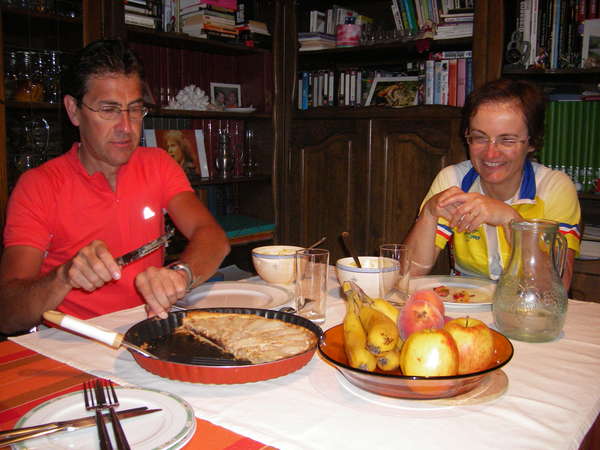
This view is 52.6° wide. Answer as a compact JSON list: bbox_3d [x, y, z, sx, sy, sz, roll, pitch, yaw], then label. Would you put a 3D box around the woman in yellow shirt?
[{"bbox_3d":[0.455,0.257,1.435,0.480,1.200,0.630,4,9,30],"label":"woman in yellow shirt"}]

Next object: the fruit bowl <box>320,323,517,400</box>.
[{"bbox_3d":[0.152,0.181,0.818,0.255,0.046,0.255,0,7,0],"label":"fruit bowl"}]

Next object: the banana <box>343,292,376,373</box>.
[{"bbox_3d":[0.076,0.135,0.785,0.037,0.050,0.155,0,38,-4],"label":"banana"}]

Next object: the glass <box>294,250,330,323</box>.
[{"bbox_3d":[0.023,0.107,1.083,0.059,0.119,0.059,0,7,0],"label":"glass"}]

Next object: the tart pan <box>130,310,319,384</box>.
[{"bbox_3d":[-0.113,0.180,0.927,0.296,0.031,0.296,0,7,0],"label":"tart pan"}]

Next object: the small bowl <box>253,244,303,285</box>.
[{"bbox_3d":[-0.048,0.095,1.399,0.126,0.070,0.126,0,7,0],"label":"small bowl"}]

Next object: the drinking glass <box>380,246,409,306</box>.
[{"bbox_3d":[0.186,0.099,1.197,0.057,0.113,0.057,0,7,0],"label":"drinking glass"}]

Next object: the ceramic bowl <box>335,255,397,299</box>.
[{"bbox_3d":[0.140,0.112,1.244,0.130,0.069,0.130,0,7,0],"label":"ceramic bowl"}]

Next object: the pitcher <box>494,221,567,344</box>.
[{"bbox_3d":[0.387,0.089,1.000,0.136,0.187,0.123,-3,8,-24],"label":"pitcher"}]

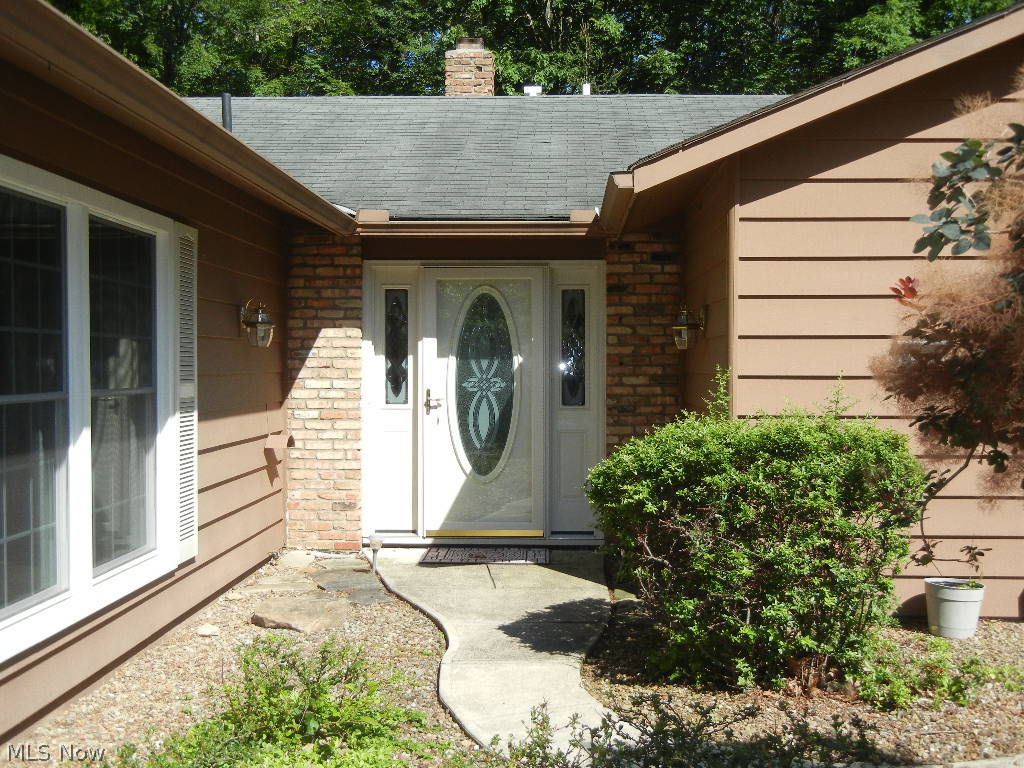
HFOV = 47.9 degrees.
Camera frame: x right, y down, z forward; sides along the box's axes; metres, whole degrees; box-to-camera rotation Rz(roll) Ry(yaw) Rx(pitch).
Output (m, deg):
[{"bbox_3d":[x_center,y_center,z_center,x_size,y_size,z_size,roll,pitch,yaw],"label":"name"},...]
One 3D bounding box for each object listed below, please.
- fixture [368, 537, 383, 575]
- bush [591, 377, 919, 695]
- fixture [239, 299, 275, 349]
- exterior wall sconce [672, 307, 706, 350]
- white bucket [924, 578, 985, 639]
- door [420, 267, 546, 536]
[{"bbox_3d":[-0.893,1.119,7.550,0.090,0.250,0.090,0,1,2],"label":"fixture"},{"bbox_3d":[1.091,0.654,5.150,1.480,1.340,1.250,0,1,2],"label":"bush"},{"bbox_3d":[-1.592,-0.377,7.248,0.200,0.315,0.175,0,1,2],"label":"fixture"},{"bbox_3d":[1.123,-0.366,7.313,0.205,0.305,0.175,0,1,2],"label":"exterior wall sconce"},{"bbox_3d":[2.268,1.157,5.920,0.305,0.270,0.305,3,1,2],"label":"white bucket"},{"bbox_3d":[-0.209,0.129,8.480,0.925,1.985,0.080,0,1,2],"label":"door"}]

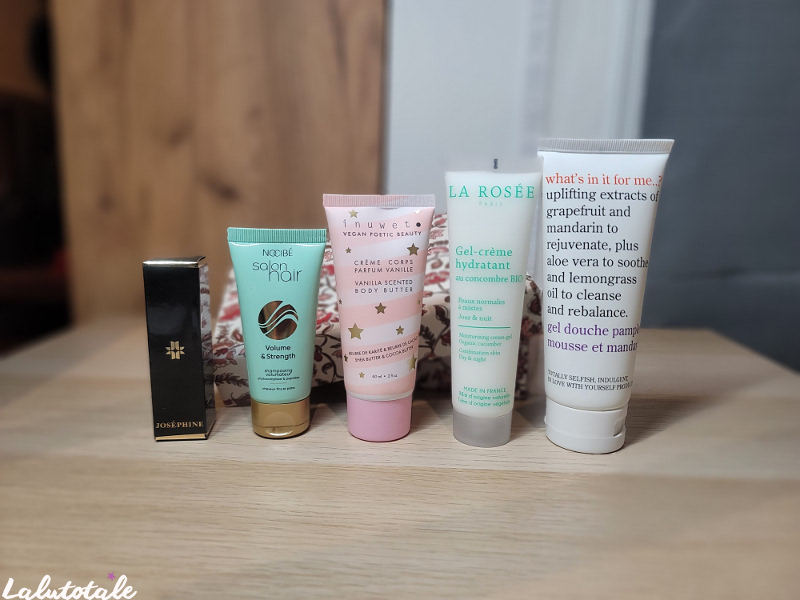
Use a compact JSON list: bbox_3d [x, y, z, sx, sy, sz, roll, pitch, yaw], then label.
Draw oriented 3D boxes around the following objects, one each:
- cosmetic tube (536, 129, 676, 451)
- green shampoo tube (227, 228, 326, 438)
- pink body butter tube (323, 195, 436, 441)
[{"bbox_3d":[0.100,-0.002,0.295,0.066,0.154,0.042,1,11,2],"label":"cosmetic tube"},{"bbox_3d":[-0.064,0.017,0.308,0.052,0.108,0.032,0,11,-2],"label":"green shampoo tube"},{"bbox_3d":[-0.011,0.009,0.306,0.057,0.126,0.036,0,11,-5],"label":"pink body butter tube"}]

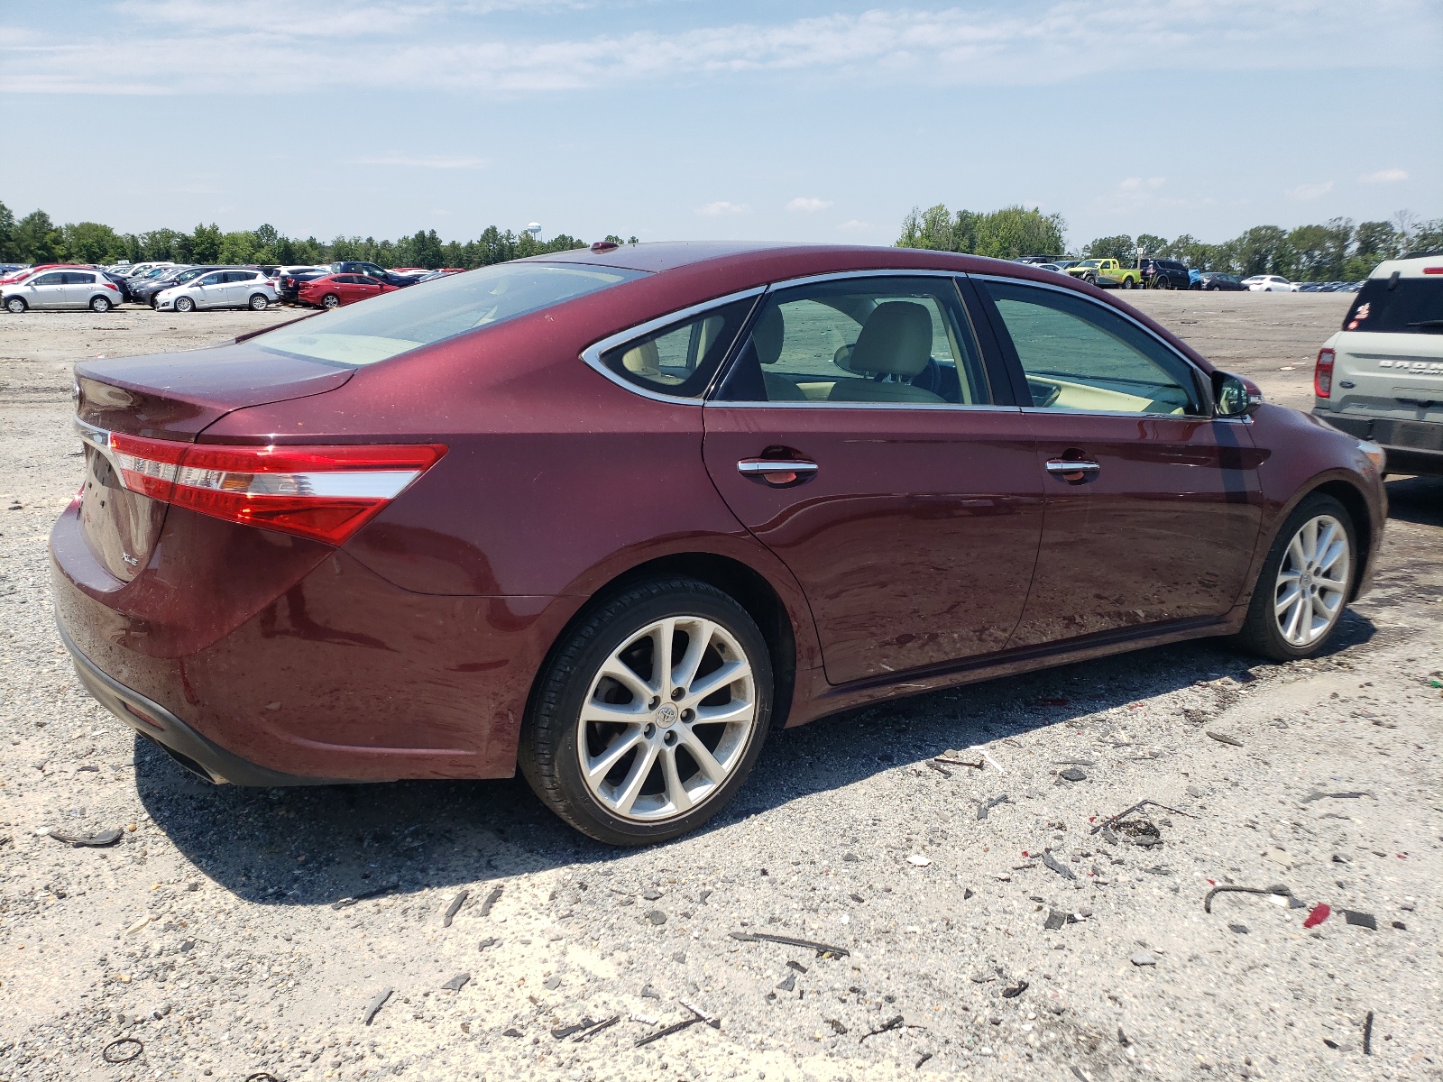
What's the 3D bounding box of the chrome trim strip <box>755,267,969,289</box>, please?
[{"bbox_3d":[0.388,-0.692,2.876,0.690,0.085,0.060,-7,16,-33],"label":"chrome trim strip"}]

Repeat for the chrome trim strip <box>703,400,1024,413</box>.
[{"bbox_3d":[0.407,-0.345,2.788,1.070,0.022,0.022,-3,13,-33],"label":"chrome trim strip"}]

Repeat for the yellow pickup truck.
[{"bbox_3d":[22.830,-16.030,65.080,5.250,1.760,1.850,-8,16,-30],"label":"yellow pickup truck"}]

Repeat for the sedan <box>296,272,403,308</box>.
[{"bbox_3d":[-15.120,-10.380,45.100,4.560,1.440,1.800,-8,16,-30],"label":"sedan"}]

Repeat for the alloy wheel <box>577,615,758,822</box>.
[{"bbox_3d":[-0.172,0.402,2.624,0.495,0.495,0.200,-7,14,-33],"label":"alloy wheel"}]

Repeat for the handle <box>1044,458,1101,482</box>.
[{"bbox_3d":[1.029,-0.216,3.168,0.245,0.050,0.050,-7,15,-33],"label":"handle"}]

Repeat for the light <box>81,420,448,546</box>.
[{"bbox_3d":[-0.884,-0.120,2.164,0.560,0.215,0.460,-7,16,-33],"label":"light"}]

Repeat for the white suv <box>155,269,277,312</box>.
[{"bbox_3d":[-19.943,-9.895,42.664,4.400,1.600,1.830,-8,16,-33],"label":"white suv"}]

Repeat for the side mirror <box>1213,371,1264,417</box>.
[{"bbox_3d":[1.653,-0.467,3.467,0.125,0.150,0.190,-7,15,-33],"label":"side mirror"}]

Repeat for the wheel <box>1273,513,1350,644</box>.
[{"bbox_3d":[2.178,0.130,4.163,0.495,0.495,0.200,-6,15,-31],"label":"wheel"}]

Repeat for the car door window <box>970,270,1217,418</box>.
[{"bbox_3d":[1.204,-0.601,3.404,1.082,0.456,0.075,-5,-10,-35],"label":"car door window"}]

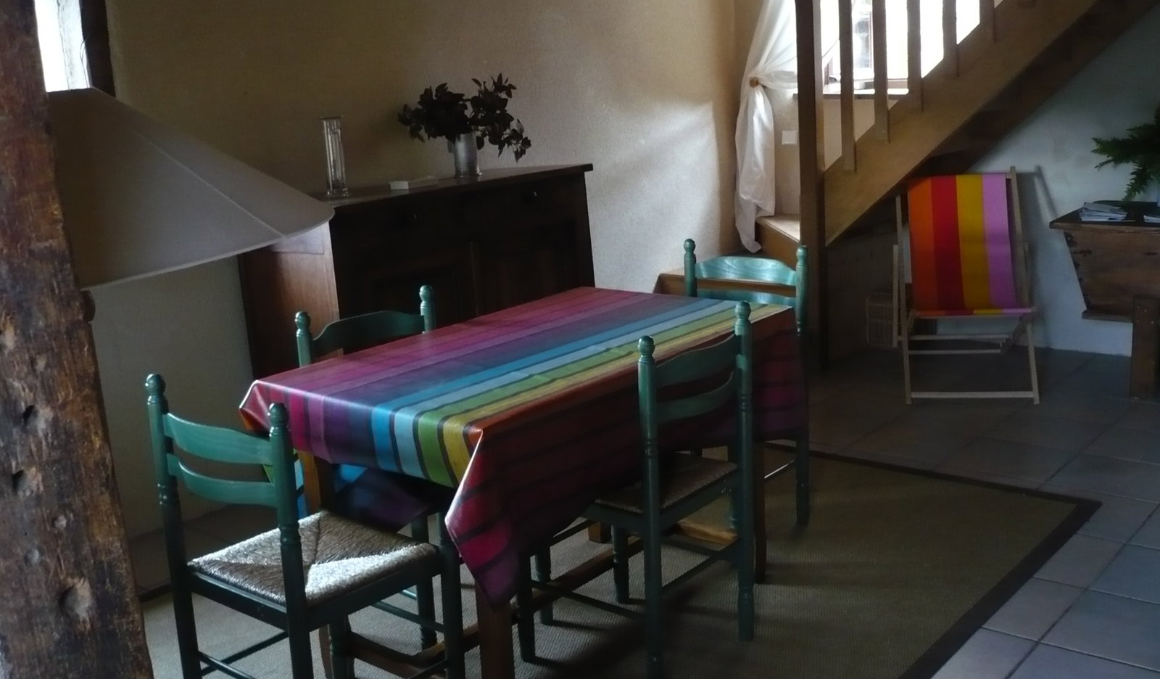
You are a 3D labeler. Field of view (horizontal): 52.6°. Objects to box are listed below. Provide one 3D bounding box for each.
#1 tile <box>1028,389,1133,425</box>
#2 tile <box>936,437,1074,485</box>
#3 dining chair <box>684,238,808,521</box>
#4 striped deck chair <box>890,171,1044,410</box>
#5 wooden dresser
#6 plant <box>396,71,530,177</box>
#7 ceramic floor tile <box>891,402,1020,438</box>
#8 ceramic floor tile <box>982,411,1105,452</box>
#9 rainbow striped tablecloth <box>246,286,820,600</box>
[{"bbox_3d":[1.959,0.273,4.622,0.356,0.012,0.356,7,17,40],"label":"tile"},{"bbox_3d":[1.502,0.424,4.097,0.356,0.012,0.356,7,17,40],"label":"tile"},{"bbox_3d":[0.398,0.170,3.546,0.427,0.872,0.434,7,17,40],"label":"dining chair"},{"bbox_3d":[1.659,-0.262,5.082,0.541,0.869,0.862,-1,13,13],"label":"striped deck chair"},{"bbox_3d":[-0.535,-0.067,4.459,0.548,1.047,1.331,7,17,40],"label":"wooden dresser"},{"bbox_3d":[-0.448,-0.838,4.587,0.523,0.406,0.409,-5,13,-5],"label":"plant"},{"bbox_3d":[1.458,0.315,4.587,0.356,0.012,0.356,7,17,40],"label":"ceramic floor tile"},{"bbox_3d":[1.730,0.348,4.360,0.356,0.012,0.356,7,17,40],"label":"ceramic floor tile"},{"bbox_3d":[-0.079,0.188,2.966,0.783,0.385,1.264,7,17,40],"label":"rainbow striped tablecloth"}]

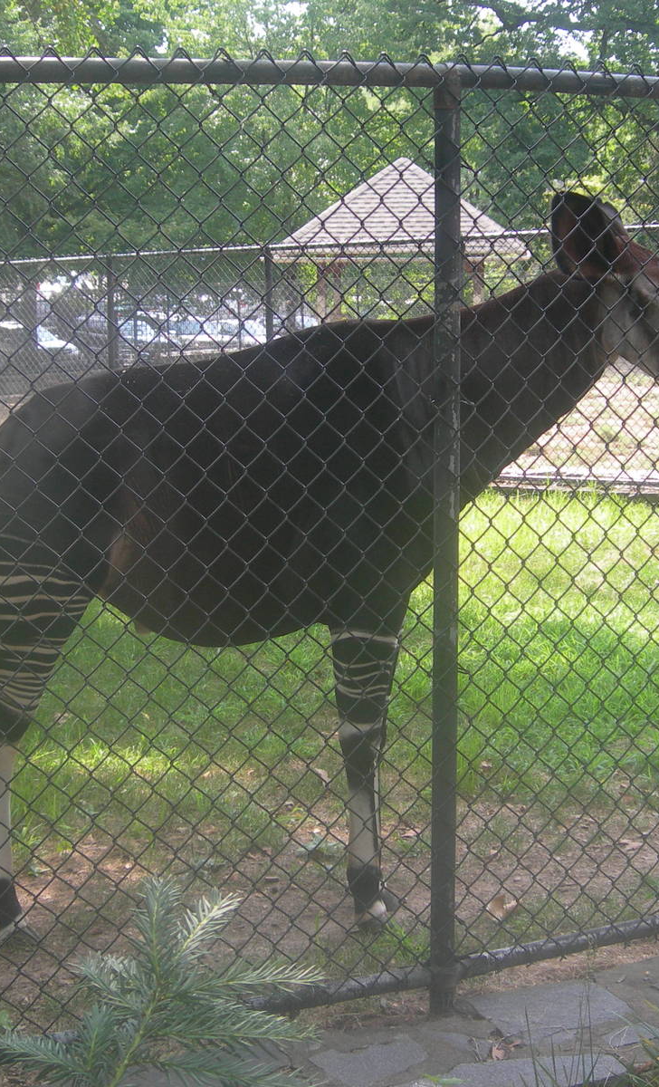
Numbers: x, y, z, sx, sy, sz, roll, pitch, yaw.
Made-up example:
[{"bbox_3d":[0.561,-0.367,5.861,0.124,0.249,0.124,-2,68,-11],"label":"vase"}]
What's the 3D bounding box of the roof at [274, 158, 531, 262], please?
[{"bbox_3d":[1.096,-5.188,26.800,3.730,1.600,3.730,0,7,0],"label":"roof"}]

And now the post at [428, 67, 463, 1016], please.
[{"bbox_3d":[0.230,0.015,3.377,0.052,1.880,0.052,0,7,0],"label":"post"}]

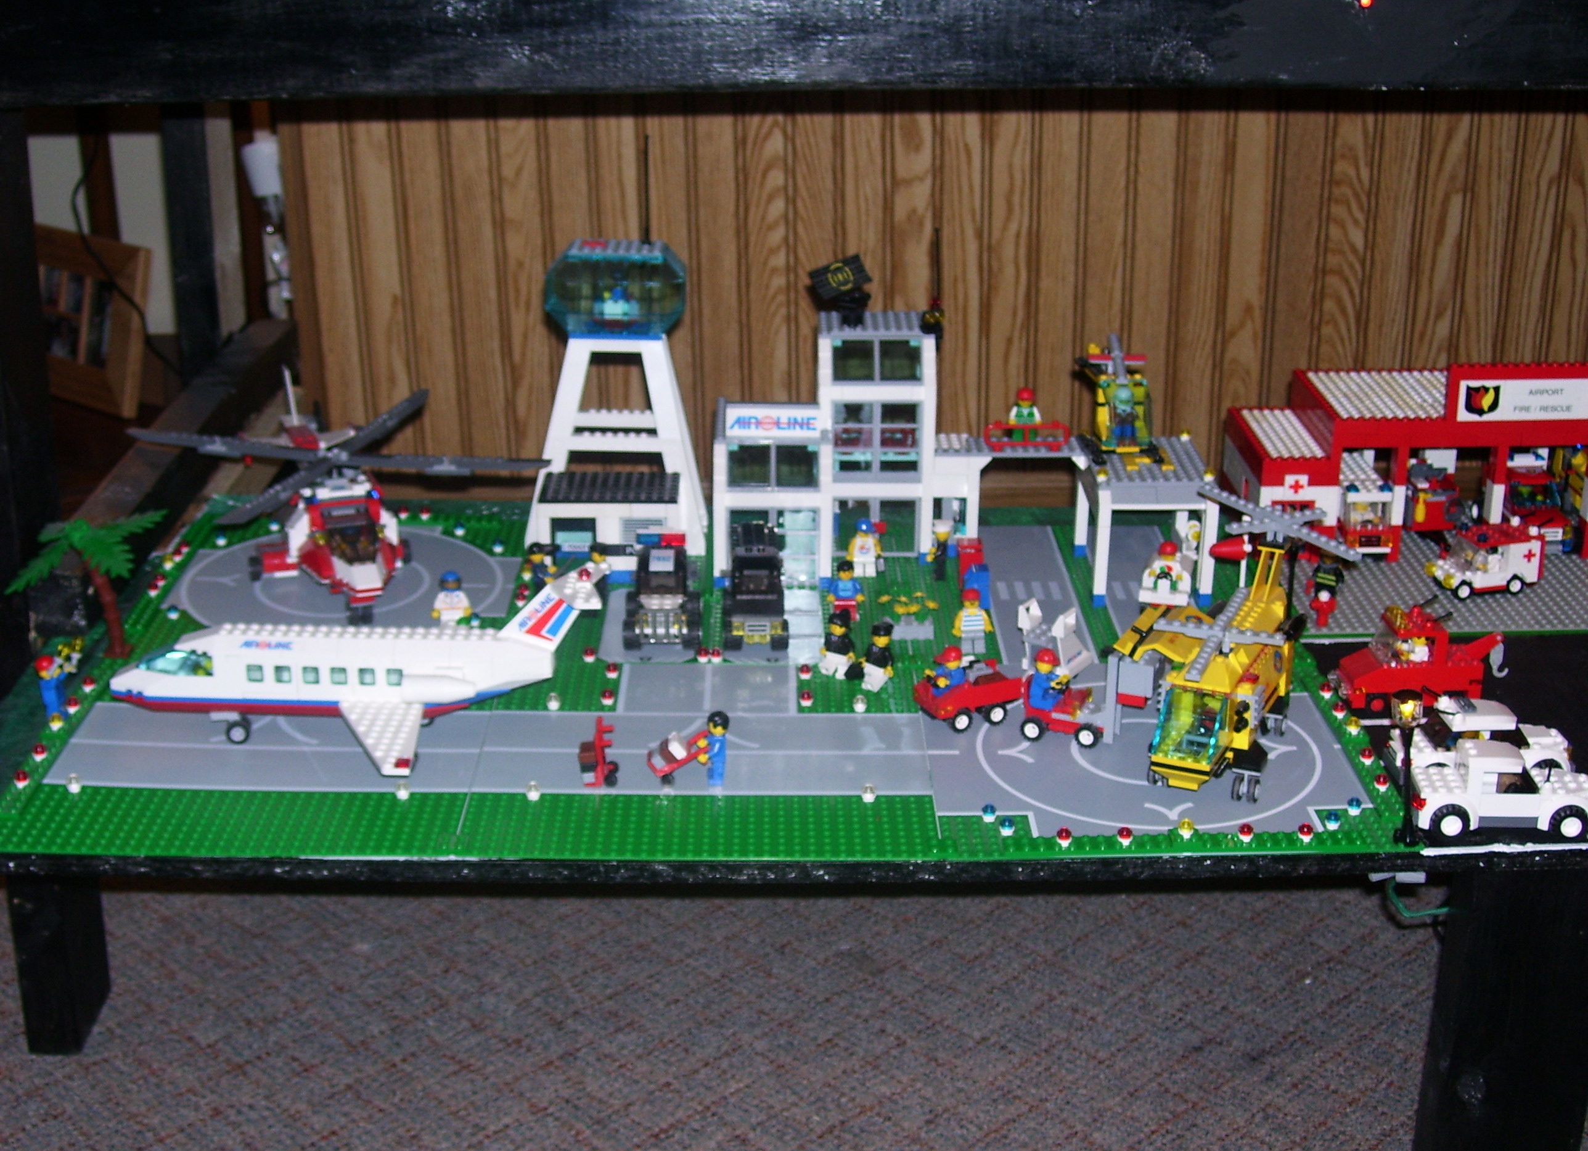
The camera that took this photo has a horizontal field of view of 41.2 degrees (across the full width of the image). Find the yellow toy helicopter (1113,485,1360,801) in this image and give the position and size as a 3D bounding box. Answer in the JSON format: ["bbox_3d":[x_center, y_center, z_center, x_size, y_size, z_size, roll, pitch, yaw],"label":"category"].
[{"bbox_3d":[0.254,0.045,1.214,0.121,0.117,0.248,9,23,21],"label":"yellow toy helicopter"}]

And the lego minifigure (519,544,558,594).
[{"bbox_3d":[-0.169,0.000,1.416,0.020,0.043,0.023,6,21,13],"label":"lego minifigure"}]

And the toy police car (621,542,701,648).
[{"bbox_3d":[-0.084,0.007,1.376,0.050,0.057,0.085,1,21,-1],"label":"toy police car"}]

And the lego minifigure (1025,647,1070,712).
[{"bbox_3d":[0.150,0.061,1.241,0.024,0.035,0.024,7,22,16],"label":"lego minifigure"}]

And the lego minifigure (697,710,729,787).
[{"bbox_3d":[-0.045,0.095,1.173,0.020,0.042,0.022,0,21,-4],"label":"lego minifigure"}]

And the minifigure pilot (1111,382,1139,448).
[{"bbox_3d":[0.229,-0.111,1.464,0.022,0.041,0.014,1,21,-1],"label":"minifigure pilot"}]

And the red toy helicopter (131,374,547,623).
[{"bbox_3d":[-0.323,-0.059,1.478,0.260,0.104,0.299,-7,23,-20],"label":"red toy helicopter"}]

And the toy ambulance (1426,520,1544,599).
[{"bbox_3d":[0.481,-0.015,1.474,0.081,0.047,0.036,-5,22,-14],"label":"toy ambulance"}]

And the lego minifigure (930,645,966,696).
[{"bbox_3d":[0.092,0.058,1.260,0.022,0.032,0.022,-10,23,-26],"label":"lego minifigure"}]

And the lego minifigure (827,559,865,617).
[{"bbox_3d":[0.035,0.008,1.400,0.025,0.042,0.015,1,21,-1],"label":"lego minifigure"}]

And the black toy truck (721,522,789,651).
[{"bbox_3d":[-0.024,0.005,1.378,0.044,0.061,0.088,1,21,-1],"label":"black toy truck"}]

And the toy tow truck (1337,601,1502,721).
[{"bbox_3d":[0.385,0.050,1.288,0.104,0.059,0.036,-2,21,-7],"label":"toy tow truck"}]

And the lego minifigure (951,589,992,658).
[{"bbox_3d":[0.114,0.029,1.349,0.026,0.043,0.015,1,21,-1],"label":"lego minifigure"}]

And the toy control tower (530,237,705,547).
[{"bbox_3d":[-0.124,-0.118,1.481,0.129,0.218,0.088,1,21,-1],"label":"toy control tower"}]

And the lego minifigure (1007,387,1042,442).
[{"bbox_3d":[0.162,-0.112,1.484,0.023,0.041,0.015,1,21,-1],"label":"lego minifigure"}]

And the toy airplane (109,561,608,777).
[{"bbox_3d":[-0.253,0.045,1.221,0.289,0.097,0.210,1,21,-1],"label":"toy airplane"}]

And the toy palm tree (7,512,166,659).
[{"bbox_3d":[-0.440,0.005,1.322,0.095,0.093,0.092,1,21,-1],"label":"toy palm tree"}]

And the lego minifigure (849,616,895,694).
[{"bbox_3d":[0.049,0.048,1.296,0.026,0.043,0.018,18,23,25],"label":"lego minifigure"}]

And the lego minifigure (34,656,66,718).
[{"bbox_3d":[-0.434,0.065,1.233,0.018,0.042,0.022,-5,21,1],"label":"lego minifigure"}]

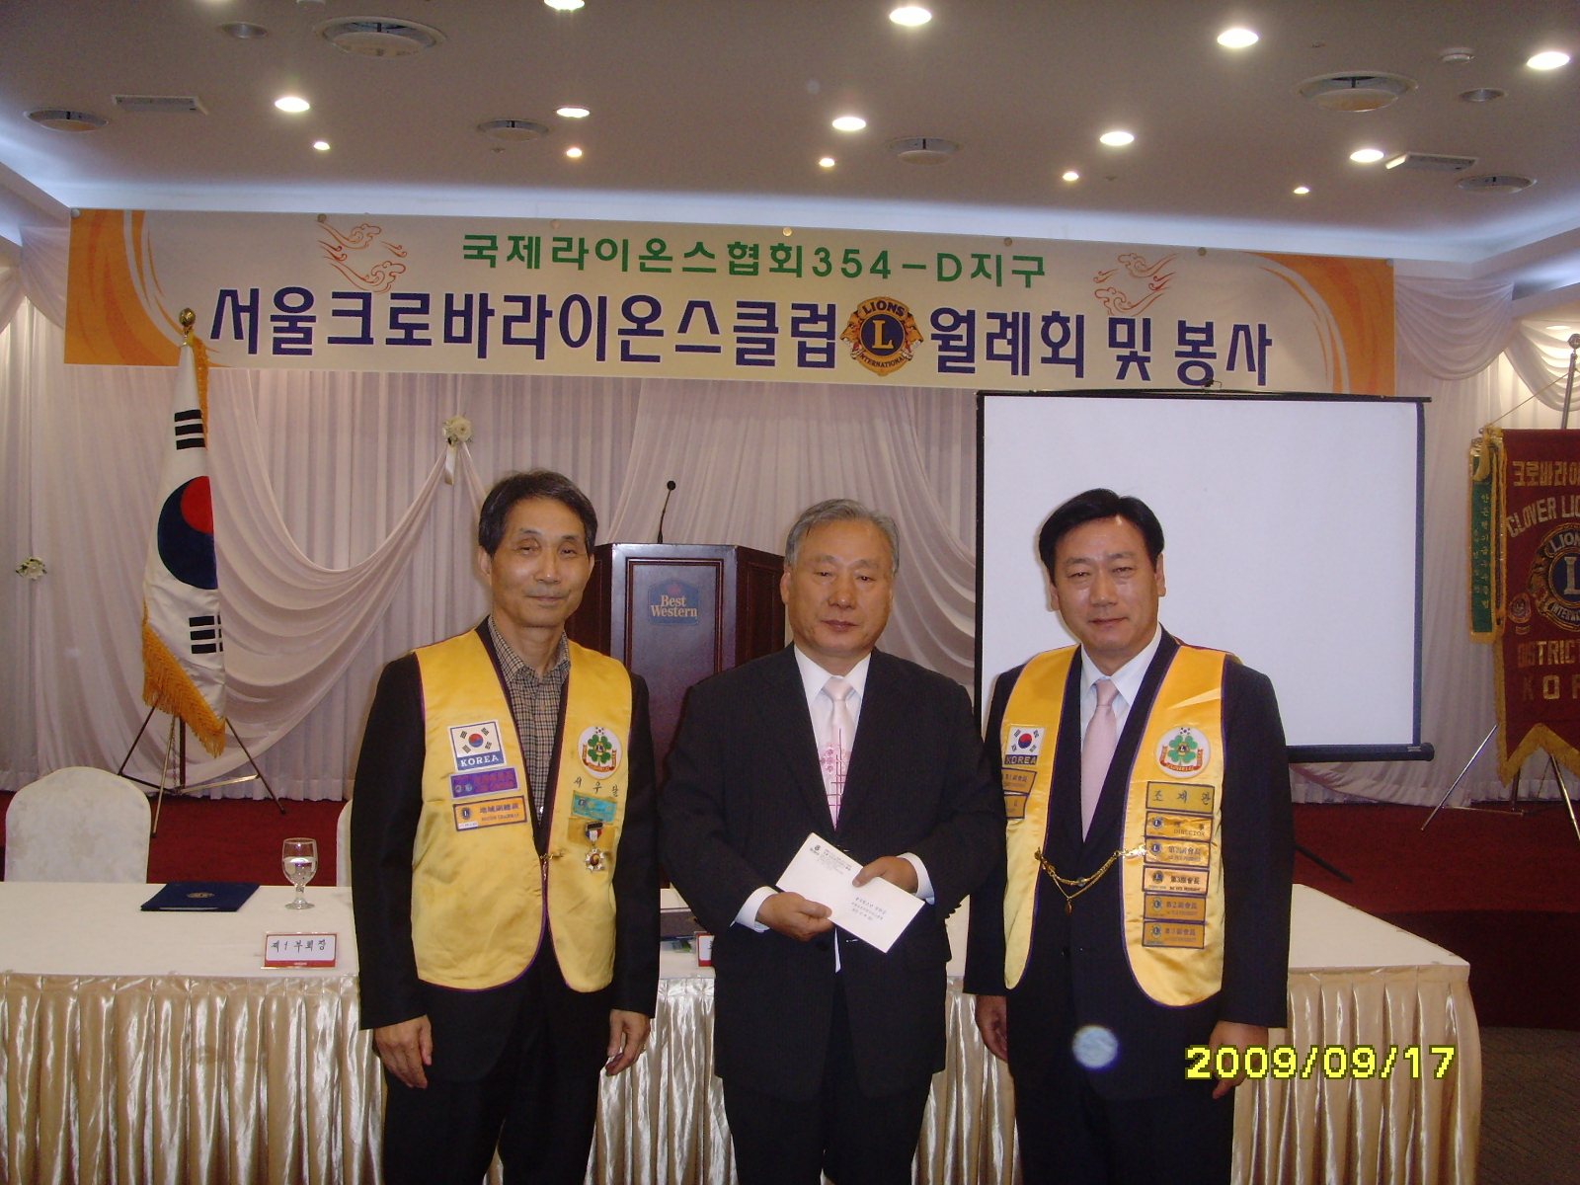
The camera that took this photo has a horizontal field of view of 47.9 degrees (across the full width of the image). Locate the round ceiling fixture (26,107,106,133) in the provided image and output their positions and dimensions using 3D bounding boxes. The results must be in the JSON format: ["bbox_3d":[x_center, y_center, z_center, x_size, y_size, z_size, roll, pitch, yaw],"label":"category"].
[{"bbox_3d":[-2.905,-1.899,7.150,0.310,0.040,0.310,1,1,0],"label":"round ceiling fixture"}]

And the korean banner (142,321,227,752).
[{"bbox_3d":[-2.506,-0.194,7.360,0.360,1.740,0.250,1,1,-6],"label":"korean banner"}]

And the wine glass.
[{"bbox_3d":[-1.082,0.621,3.930,0.077,0.155,0.077,1,1,-6],"label":"wine glass"}]

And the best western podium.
[{"bbox_3d":[-0.402,0.430,6.201,0.780,1.184,0.500,1,1,-6],"label":"best western podium"}]

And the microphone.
[{"bbox_3d":[-0.428,-0.269,6.200,0.060,0.250,0.120,1,1,-6],"label":"microphone"}]

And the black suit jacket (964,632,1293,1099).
[{"bbox_3d":[0.520,0.406,2.740,0.500,0.695,0.280,2,1,27],"label":"black suit jacket"}]

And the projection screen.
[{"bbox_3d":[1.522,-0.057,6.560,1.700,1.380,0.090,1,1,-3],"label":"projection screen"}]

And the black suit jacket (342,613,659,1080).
[{"bbox_3d":[-0.452,0.400,2.820,0.490,0.700,0.270,1,1,-25],"label":"black suit jacket"}]

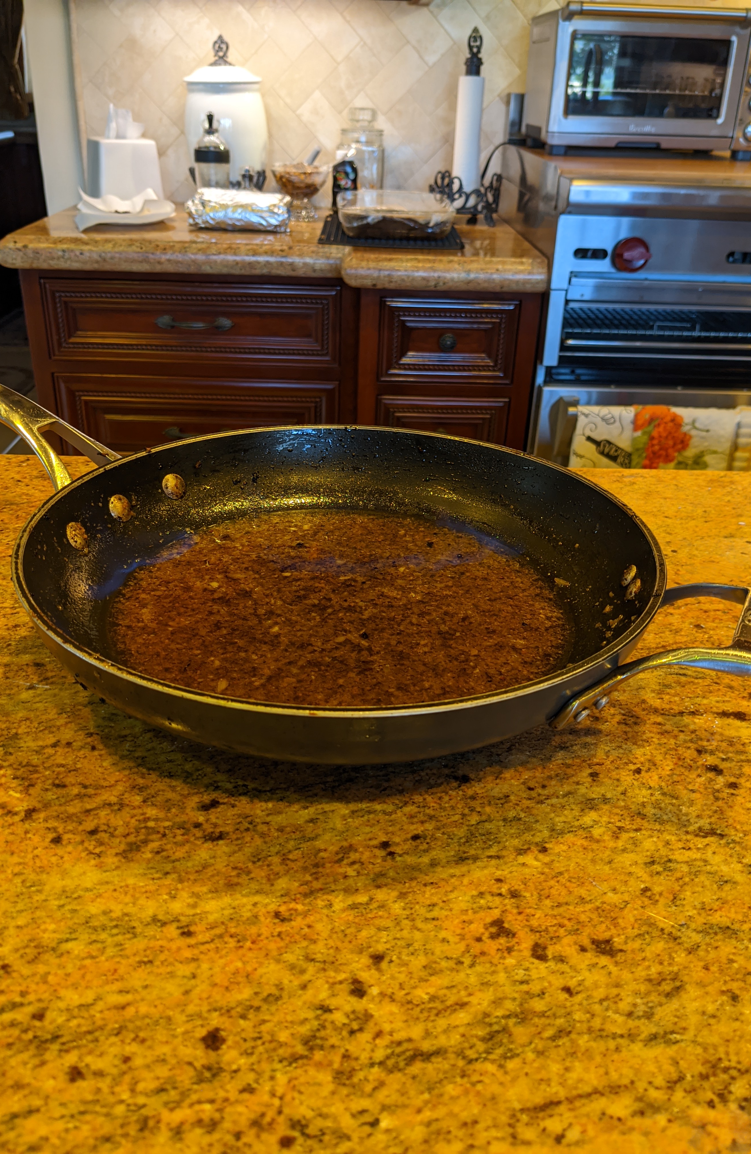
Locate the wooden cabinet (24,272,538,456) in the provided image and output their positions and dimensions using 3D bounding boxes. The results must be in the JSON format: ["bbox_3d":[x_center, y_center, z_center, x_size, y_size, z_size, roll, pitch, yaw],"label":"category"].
[{"bbox_3d":[-0.208,-0.334,2.180,1.005,0.861,0.693,1,29,-2],"label":"wooden cabinet"}]

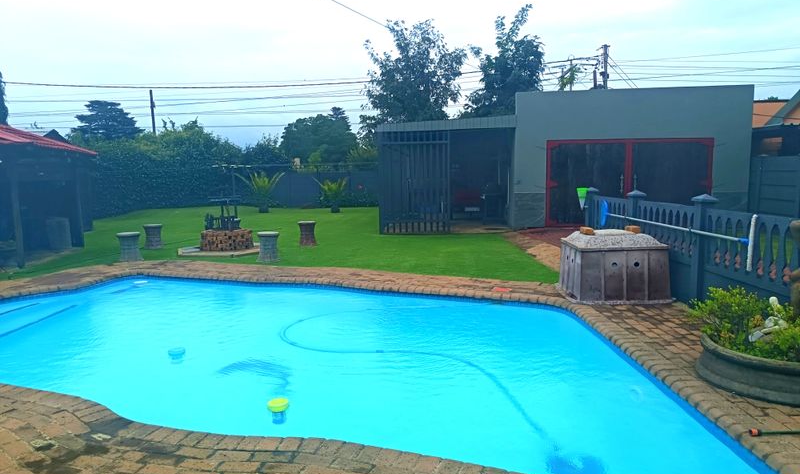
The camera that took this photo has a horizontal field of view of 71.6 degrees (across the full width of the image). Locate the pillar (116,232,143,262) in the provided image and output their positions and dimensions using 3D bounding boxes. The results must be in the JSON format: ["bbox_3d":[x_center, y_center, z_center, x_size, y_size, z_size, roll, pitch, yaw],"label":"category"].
[{"bbox_3d":[-4.720,0.161,9.868,0.409,0.476,0.409,-1,6,0],"label":"pillar"}]

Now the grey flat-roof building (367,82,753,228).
[{"bbox_3d":[4.247,-2.208,16.423,8.870,3.450,6.000,0,7,8],"label":"grey flat-roof building"}]

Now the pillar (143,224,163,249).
[{"bbox_3d":[-4.989,-0.012,11.406,0.396,0.480,0.396,-1,6,0],"label":"pillar"}]

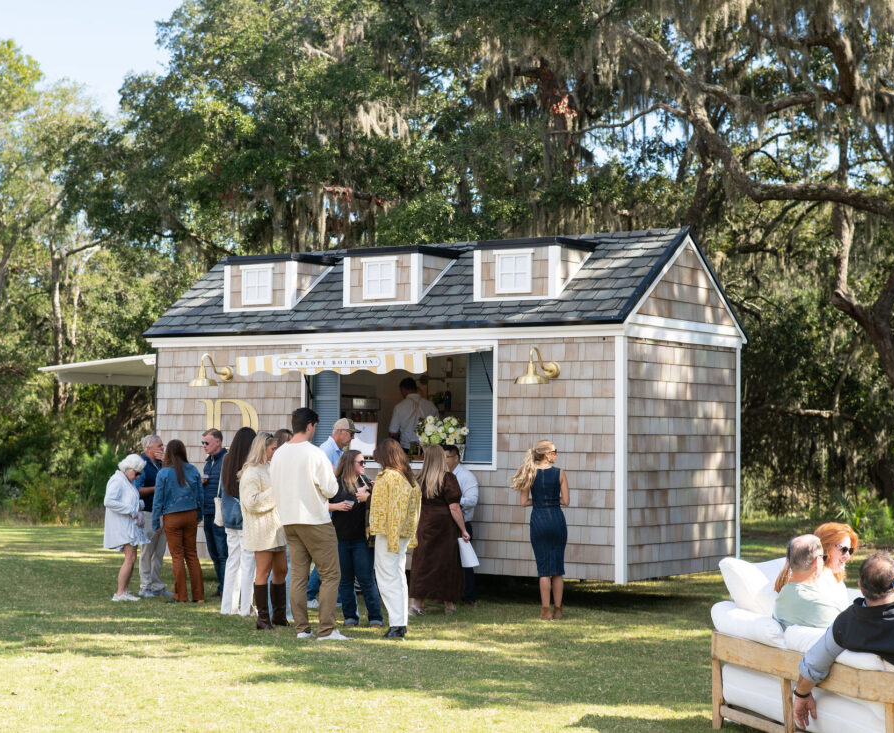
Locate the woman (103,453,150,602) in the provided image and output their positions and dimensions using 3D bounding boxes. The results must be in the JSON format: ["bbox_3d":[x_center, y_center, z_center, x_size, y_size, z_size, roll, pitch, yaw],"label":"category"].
[{"bbox_3d":[-3.206,1.600,17.728,0.440,1.457,0.430,0,-2,12],"label":"woman"}]

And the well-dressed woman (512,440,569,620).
[{"bbox_3d":[0.889,1.500,16.392,0.520,1.629,0.400,0,-2,9],"label":"well-dressed woman"}]

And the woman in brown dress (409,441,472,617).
[{"bbox_3d":[-0.073,1.532,16.718,0.560,1.572,0.420,0,-2,9],"label":"woman in brown dress"}]

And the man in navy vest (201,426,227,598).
[{"bbox_3d":[-2.356,1.506,18.362,0.380,1.706,0.480,2,-3,-34],"label":"man in navy vest"}]

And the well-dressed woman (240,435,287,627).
[{"bbox_3d":[-1.554,1.417,15.354,0.420,1.672,0.460,2,-2,-30],"label":"well-dressed woman"}]

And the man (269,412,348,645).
[{"bbox_3d":[-1.136,1.289,14.784,0.550,1.893,0.430,-1,-3,37],"label":"man"}]

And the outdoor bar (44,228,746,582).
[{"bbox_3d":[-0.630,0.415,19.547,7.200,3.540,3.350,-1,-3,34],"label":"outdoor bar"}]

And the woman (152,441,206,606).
[{"bbox_3d":[-2.647,1.530,17.677,0.480,1.602,0.360,1,-2,-14],"label":"woman"}]

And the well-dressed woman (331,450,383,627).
[{"bbox_3d":[-0.774,1.503,15.656,0.460,1.538,0.380,2,-3,-43],"label":"well-dressed woman"}]

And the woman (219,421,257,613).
[{"bbox_3d":[-1.918,1.430,16.470,0.440,1.725,0.350,0,-2,20],"label":"woman"}]

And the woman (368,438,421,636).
[{"bbox_3d":[-0.434,1.431,14.906,0.450,1.632,0.380,2,-3,-41],"label":"woman"}]

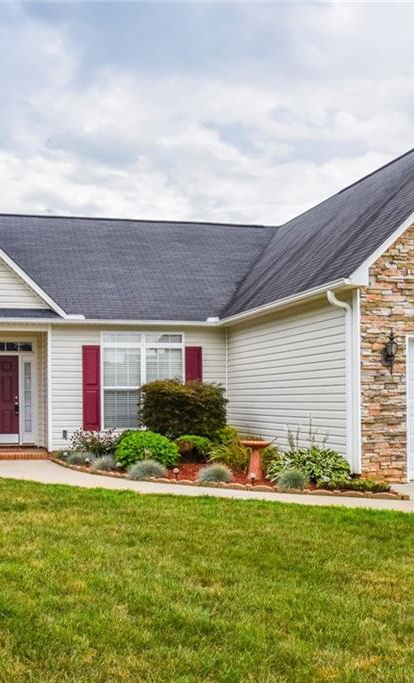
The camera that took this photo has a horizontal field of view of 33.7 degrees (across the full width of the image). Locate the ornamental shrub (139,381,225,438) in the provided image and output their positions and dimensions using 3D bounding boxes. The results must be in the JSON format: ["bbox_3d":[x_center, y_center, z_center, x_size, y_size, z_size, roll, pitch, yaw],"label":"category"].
[{"bbox_3d":[-0.492,1.519,14.300,1.830,1.420,1.550,0,-2,-14],"label":"ornamental shrub"}]

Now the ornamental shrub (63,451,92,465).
[{"bbox_3d":[-2.561,2.294,13.500,0.530,0.290,0.500,0,-2,-14],"label":"ornamental shrub"}]

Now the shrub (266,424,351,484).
[{"bbox_3d":[1.598,1.787,10.750,1.240,0.850,1.000,0,-2,-16],"label":"shrub"}]

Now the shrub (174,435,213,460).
[{"bbox_3d":[-0.245,2.090,13.400,0.740,0.540,0.700,0,-2,0],"label":"shrub"}]

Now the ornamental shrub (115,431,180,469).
[{"bbox_3d":[-1.037,1.874,11.900,1.050,0.640,1.000,1,-3,-14],"label":"ornamental shrub"}]

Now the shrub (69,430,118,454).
[{"bbox_3d":[-2.126,1.918,12.900,0.920,0.520,0.800,1,-3,-14],"label":"shrub"}]

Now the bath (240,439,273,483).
[{"bbox_3d":[0.747,1.785,10.200,0.460,0.600,0.460,1,-3,-14],"label":"bath"}]

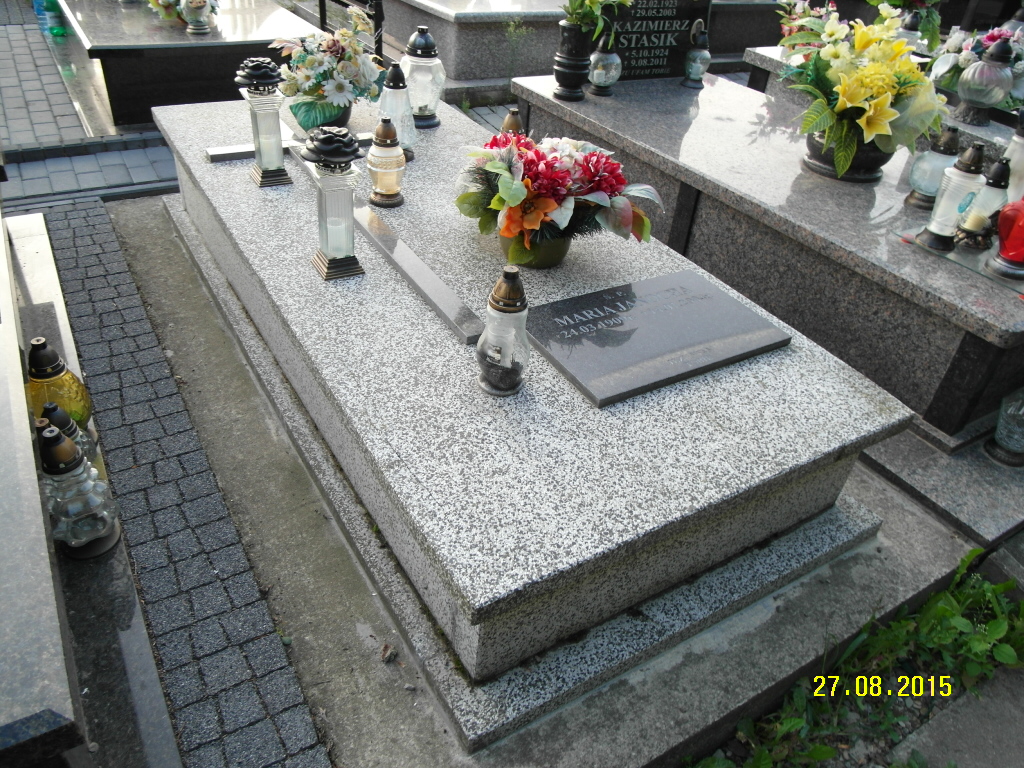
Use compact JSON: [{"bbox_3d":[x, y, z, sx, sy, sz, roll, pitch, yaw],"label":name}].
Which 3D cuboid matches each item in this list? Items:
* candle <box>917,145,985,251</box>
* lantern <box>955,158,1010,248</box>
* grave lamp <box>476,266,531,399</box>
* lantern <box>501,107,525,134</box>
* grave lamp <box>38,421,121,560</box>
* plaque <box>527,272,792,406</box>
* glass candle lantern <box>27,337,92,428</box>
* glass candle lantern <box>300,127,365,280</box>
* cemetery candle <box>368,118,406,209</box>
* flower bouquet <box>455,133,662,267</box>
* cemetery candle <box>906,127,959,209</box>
[{"bbox_3d":[1.203,-0.510,1.914,0.116,0.270,0.116,-15,40,-29],"label":"candle"},{"bbox_3d":[1.325,-0.508,1.987,0.105,0.215,0.105,-15,40,-29],"label":"lantern"},{"bbox_3d":[-0.002,-0.098,1.330,0.101,0.259,0.101,6,36,-5],"label":"grave lamp"},{"bbox_3d":[-0.003,-0.728,2.197,0.108,0.241,0.108,-15,43,-29],"label":"lantern"},{"bbox_3d":[-0.731,0.182,1.187,0.120,0.230,0.120,-15,40,-29],"label":"grave lamp"},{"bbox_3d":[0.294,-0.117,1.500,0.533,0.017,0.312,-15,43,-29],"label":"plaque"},{"bbox_3d":[-0.974,0.008,1.514,0.127,0.238,0.127,-15,41,-29],"label":"glass candle lantern"},{"bbox_3d":[-0.404,-0.412,1.614,0.138,0.318,0.138,-15,43,-29],"label":"glass candle lantern"},{"bbox_3d":[-0.319,-0.568,1.811,0.104,0.208,0.104,5,34,-3],"label":"cemetery candle"},{"bbox_3d":[0.105,-0.430,1.660,0.470,0.280,0.380,-4,35,-15],"label":"flower bouquet"},{"bbox_3d":[1.463,-0.747,2.449,0.132,0.260,0.132,-15,41,-29],"label":"cemetery candle"}]

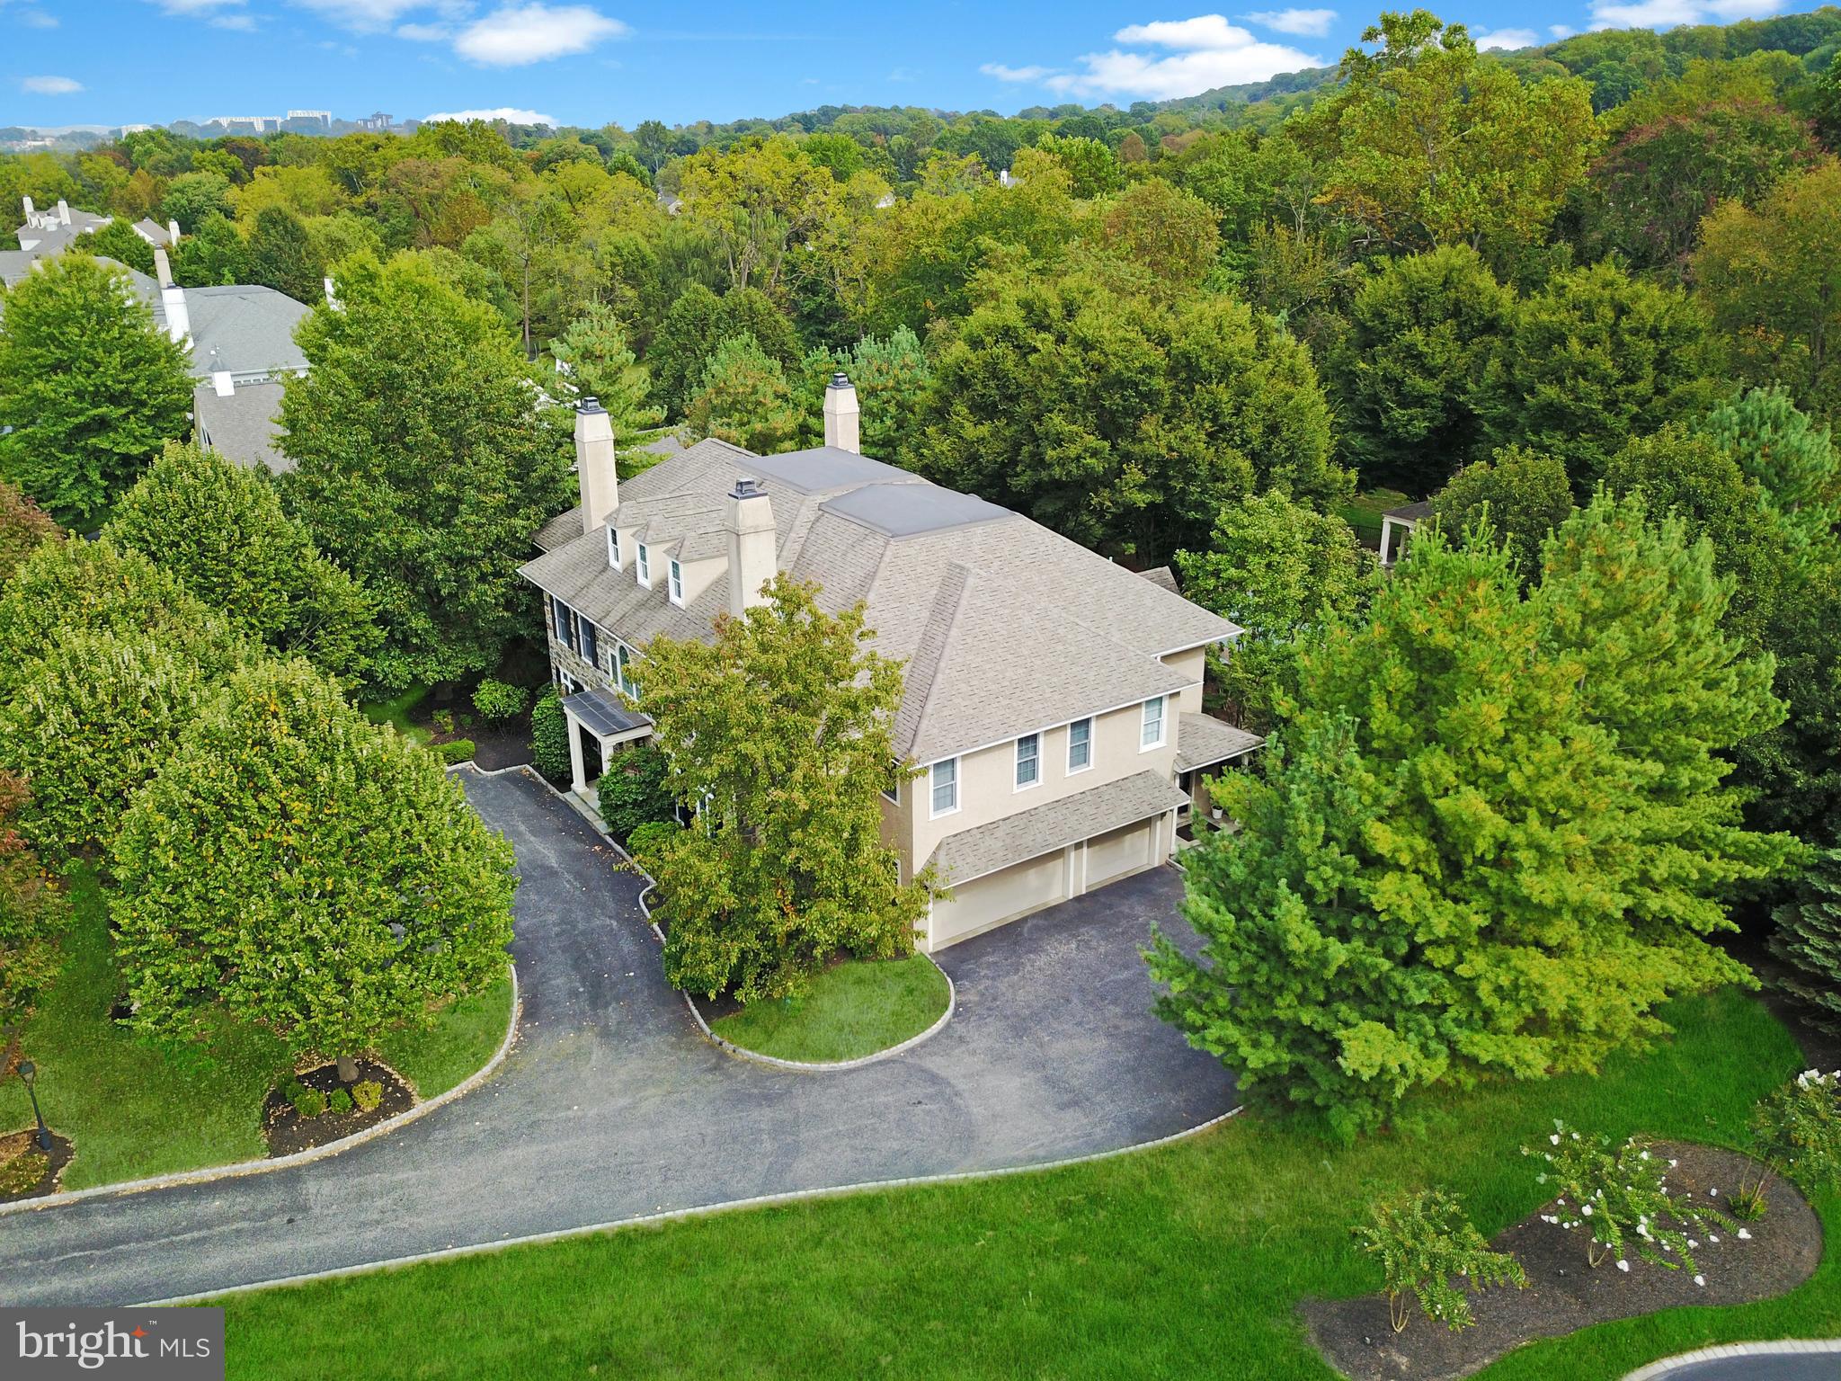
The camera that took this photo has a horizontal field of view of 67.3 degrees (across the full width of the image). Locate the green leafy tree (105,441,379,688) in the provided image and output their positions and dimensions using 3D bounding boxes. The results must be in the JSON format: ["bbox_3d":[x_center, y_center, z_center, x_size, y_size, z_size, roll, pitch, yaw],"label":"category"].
[{"bbox_3d":[-24.010,-3.206,49.528,8.820,11.470,8.820,0,22,0],"label":"green leafy tree"}]

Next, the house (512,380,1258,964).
[{"bbox_3d":[-2.201,-3.217,50.959,21.007,12.188,26.259,-14,26,-32],"label":"house"}]

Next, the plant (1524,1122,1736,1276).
[{"bbox_3d":[14.161,10.408,27.889,3.720,2.690,3.430,0,22,0],"label":"plant"}]

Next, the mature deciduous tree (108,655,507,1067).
[{"bbox_3d":[-13.970,4.611,32.727,8.558,11.030,8.558,0,22,0],"label":"mature deciduous tree"}]

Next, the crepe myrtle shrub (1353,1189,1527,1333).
[{"bbox_3d":[9.653,11.115,26.167,3.040,2.690,2.940,0,22,0],"label":"crepe myrtle shrub"}]

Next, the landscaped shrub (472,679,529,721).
[{"bbox_3d":[-16.784,0.539,55.336,2.153,2.017,2.153,0,22,0],"label":"landscaped shrub"}]

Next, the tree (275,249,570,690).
[{"bbox_3d":[-19.698,-8.765,55.721,11.170,17.050,11.170,0,22,0],"label":"tree"}]

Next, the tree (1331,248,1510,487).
[{"bbox_3d":[32.457,-20.688,90.128,11.085,15.873,11.085,0,22,0],"label":"tree"}]

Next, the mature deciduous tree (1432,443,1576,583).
[{"bbox_3d":[27.832,-7.715,65.685,6.370,7.550,6.370,0,22,0],"label":"mature deciduous tree"}]

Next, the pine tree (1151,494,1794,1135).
[{"bbox_3d":[13.426,2.180,33.942,15.190,13.330,10.780,0,22,0],"label":"pine tree"}]

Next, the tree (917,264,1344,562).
[{"bbox_3d":[10.898,-14.293,73.699,22.222,16.078,19.556,0,22,0],"label":"tree"}]

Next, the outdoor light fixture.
[{"bbox_3d":[-20.458,9.578,31.875,0.416,2.428,0.416,0,22,0],"label":"outdoor light fixture"}]

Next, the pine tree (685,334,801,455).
[{"bbox_3d":[-9.016,-11.288,68.457,6.170,12.050,6.170,0,22,0],"label":"pine tree"}]

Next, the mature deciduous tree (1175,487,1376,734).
[{"bbox_3d":[13.753,-3.088,54.304,7.396,9.460,7.396,0,22,0],"label":"mature deciduous tree"}]

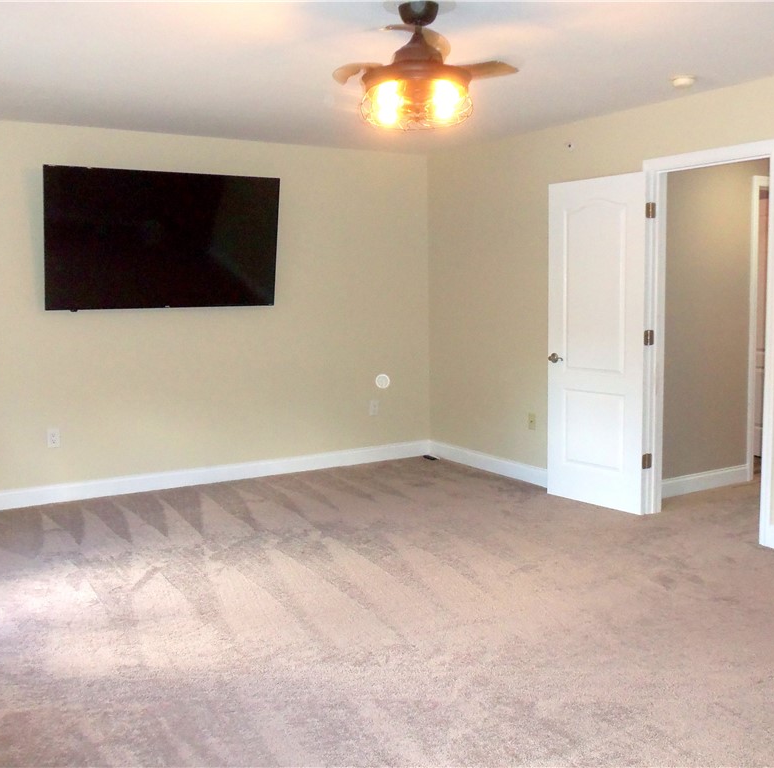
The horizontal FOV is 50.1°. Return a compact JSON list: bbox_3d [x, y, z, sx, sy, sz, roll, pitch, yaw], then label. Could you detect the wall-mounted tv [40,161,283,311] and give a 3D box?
[{"bbox_3d":[-1.481,-0.963,5.595,1.575,0.905,0.070,-4,17,-32],"label":"wall-mounted tv"}]

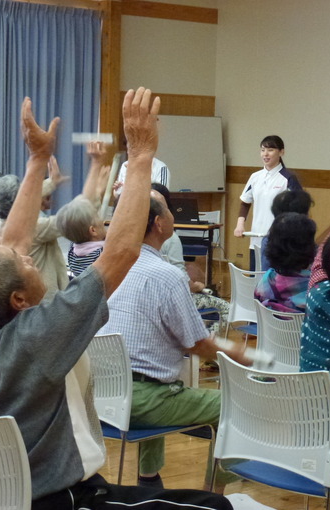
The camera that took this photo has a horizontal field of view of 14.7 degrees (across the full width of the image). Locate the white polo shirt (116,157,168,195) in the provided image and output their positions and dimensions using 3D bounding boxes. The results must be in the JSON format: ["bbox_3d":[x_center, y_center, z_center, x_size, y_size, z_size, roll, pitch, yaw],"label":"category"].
[{"bbox_3d":[-0.181,-0.464,10.300,0.440,0.640,0.260,3,5,22],"label":"white polo shirt"}]

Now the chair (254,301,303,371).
[{"bbox_3d":[0.681,0.592,5.592,0.520,0.780,0.500,-2,6,-40],"label":"chair"}]

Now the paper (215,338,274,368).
[{"bbox_3d":[0.296,0.360,4.720,0.050,0.050,0.380,-2,10,-40],"label":"paper"}]

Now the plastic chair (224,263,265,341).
[{"bbox_3d":[0.664,0.451,7.446,0.520,0.780,0.500,-3,6,-43],"label":"plastic chair"}]

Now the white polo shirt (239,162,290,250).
[{"bbox_3d":[0.761,-0.353,9.300,0.420,0.610,0.250,3,5,25],"label":"white polo shirt"}]

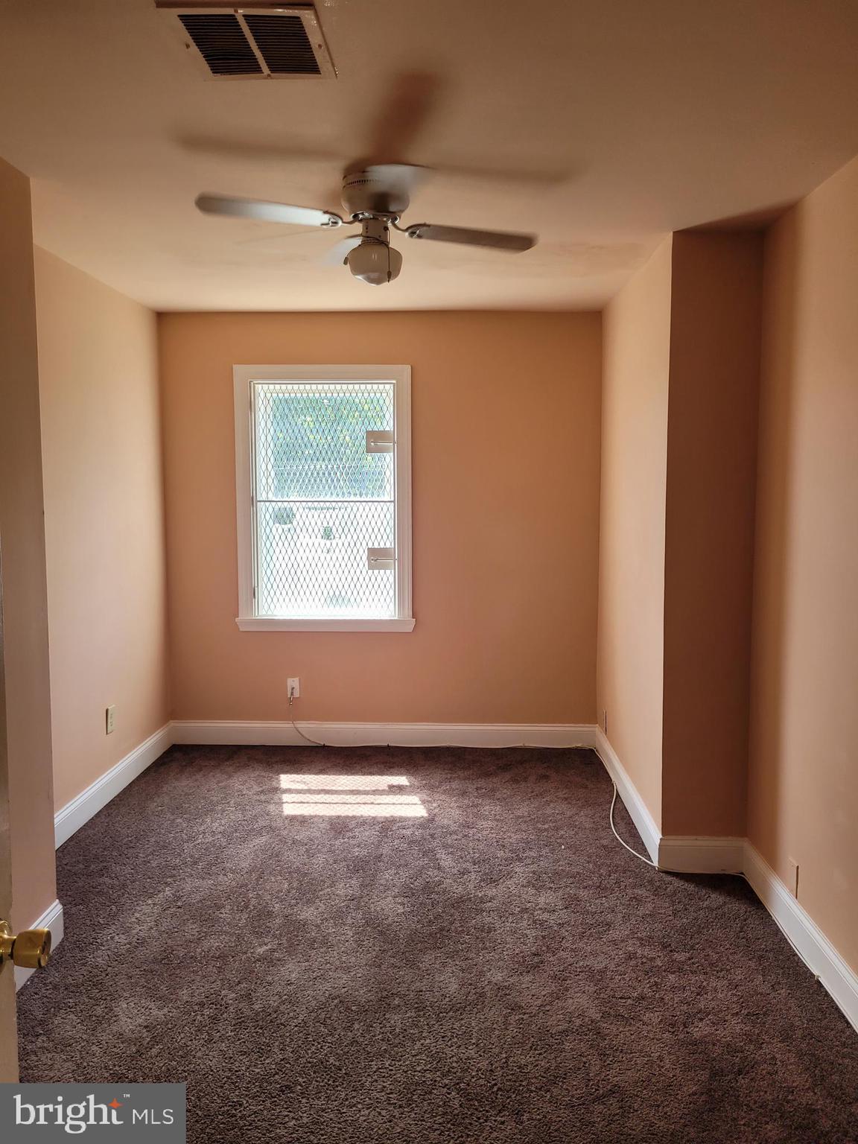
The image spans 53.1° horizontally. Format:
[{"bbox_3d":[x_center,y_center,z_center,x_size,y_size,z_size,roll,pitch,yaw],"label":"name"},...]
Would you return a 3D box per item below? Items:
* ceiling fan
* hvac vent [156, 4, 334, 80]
[{"bbox_3d":[-0.149,-1.037,2.615,1.080,0.325,1.080,-2,6,-21],"label":"ceiling fan"},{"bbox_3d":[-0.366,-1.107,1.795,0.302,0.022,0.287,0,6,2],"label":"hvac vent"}]

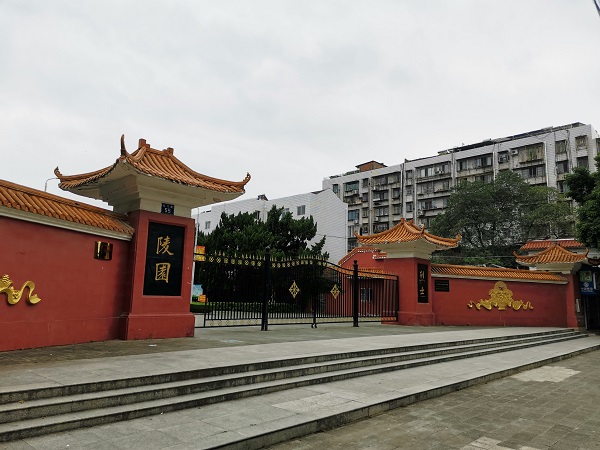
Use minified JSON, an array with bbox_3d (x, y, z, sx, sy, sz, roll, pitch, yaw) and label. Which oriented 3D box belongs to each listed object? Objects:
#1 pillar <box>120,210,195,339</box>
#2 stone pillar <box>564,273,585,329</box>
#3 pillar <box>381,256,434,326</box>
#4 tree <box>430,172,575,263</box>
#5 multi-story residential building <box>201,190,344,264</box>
[{"bbox_3d":[-4.554,1.546,13.576,2.019,3.499,2.019,-7,-13,42],"label":"pillar"},{"bbox_3d":[15.739,4.563,27.049,1.800,3.031,1.800,-7,-13,42],"label":"stone pillar"},{"bbox_3d":[5.869,3.666,24.647,2.058,3.489,2.009,-7,-13,42],"label":"pillar"},{"bbox_3d":[18.320,1.650,41.457,12.000,13.715,11.500,-3,-10,24],"label":"tree"},{"bbox_3d":[-6.177,4.639,73.254,28.000,17.034,8.400,-7,-13,42],"label":"multi-story residential building"}]

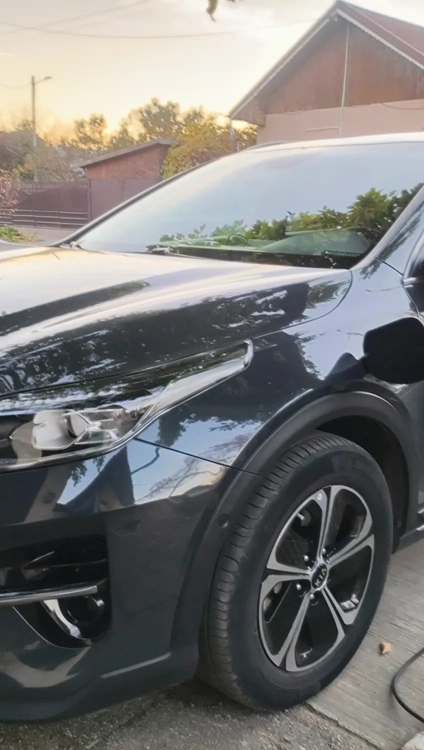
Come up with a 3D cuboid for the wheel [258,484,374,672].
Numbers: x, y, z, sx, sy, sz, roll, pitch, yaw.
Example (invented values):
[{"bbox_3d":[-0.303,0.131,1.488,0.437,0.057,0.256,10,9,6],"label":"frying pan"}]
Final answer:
[{"bbox_3d":[0.203,0.460,1.728,0.437,0.437,0.170,-11,16,-44],"label":"wheel"}]

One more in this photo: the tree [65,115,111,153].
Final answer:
[{"bbox_3d":[-7.930,-13.408,46.000,3.100,6.300,3.000,0,13,0],"label":"tree"}]

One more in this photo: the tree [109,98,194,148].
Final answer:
[{"bbox_3d":[-3.518,-12.649,42.000,5.000,6.900,4.800,0,13,0],"label":"tree"}]

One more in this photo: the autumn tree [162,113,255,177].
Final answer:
[{"bbox_3d":[-0.099,-8.149,28.500,3.700,4.500,3.500,0,13,0],"label":"autumn tree"}]

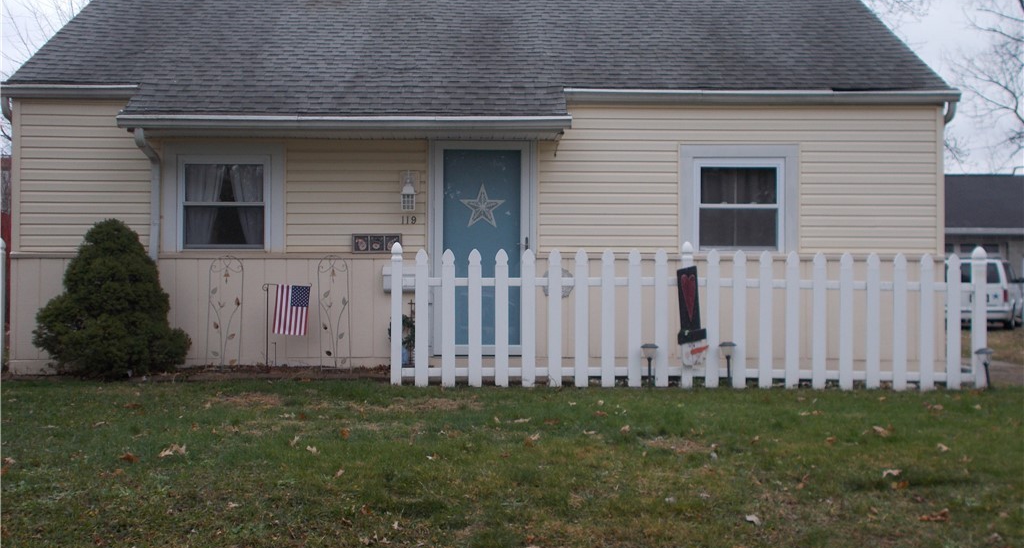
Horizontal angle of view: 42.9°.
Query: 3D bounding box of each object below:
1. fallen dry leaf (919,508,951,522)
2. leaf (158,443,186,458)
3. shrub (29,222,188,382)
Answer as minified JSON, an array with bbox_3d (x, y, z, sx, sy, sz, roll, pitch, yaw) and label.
[{"bbox_3d":[1.980,1.132,6.100,0.145,0.045,0.110,0,0,-2],"label":"fallen dry leaf"},{"bbox_3d":[-2.063,1.073,7.910,0.160,0.045,0.120,0,-1,0],"label":"leaf"},{"bbox_3d":[-3.538,0.216,11.500,1.400,1.410,1.320,0,0,-2],"label":"shrub"}]

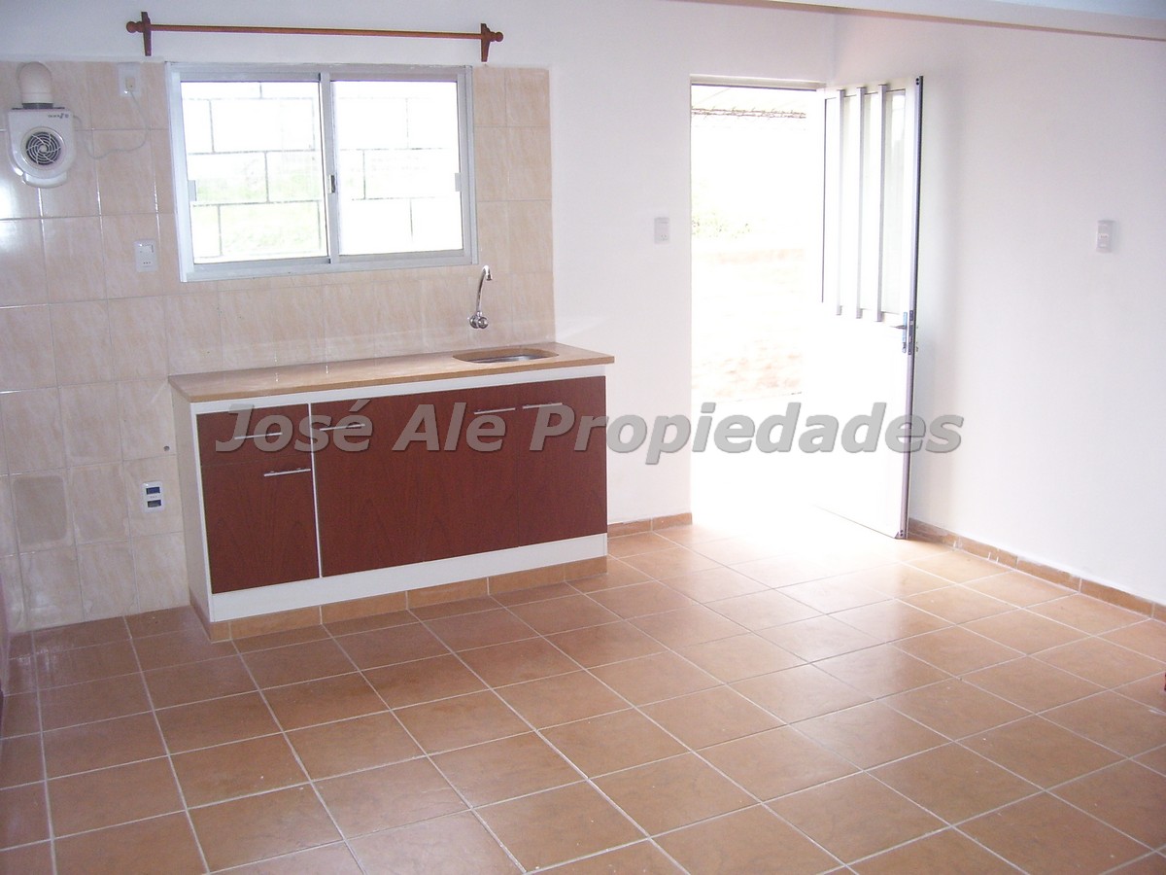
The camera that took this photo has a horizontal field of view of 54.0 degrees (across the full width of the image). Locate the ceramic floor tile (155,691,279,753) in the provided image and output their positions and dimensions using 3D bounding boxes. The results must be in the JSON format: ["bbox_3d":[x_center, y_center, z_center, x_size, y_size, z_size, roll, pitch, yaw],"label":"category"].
[{"bbox_3d":[-1.102,0.860,3.451,0.330,0.010,0.330,-7,13,-26],"label":"ceramic floor tile"}]

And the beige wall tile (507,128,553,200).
[{"bbox_3d":[-0.223,-1.138,4.793,0.200,0.300,0.008,-7,13,-26],"label":"beige wall tile"}]

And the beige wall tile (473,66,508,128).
[{"bbox_3d":[-0.386,-1.391,4.665,0.147,0.236,0.009,-7,13,-26],"label":"beige wall tile"}]

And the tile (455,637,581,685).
[{"bbox_3d":[-0.217,0.763,3.881,0.329,0.010,0.329,-7,13,-26],"label":"tile"}]

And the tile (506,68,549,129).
[{"bbox_3d":[-0.227,-1.400,4.731,0.200,0.236,0.010,-7,13,-26],"label":"tile"}]

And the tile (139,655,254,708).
[{"bbox_3d":[-1.253,0.802,3.745,0.331,0.010,0.331,-7,13,-26],"label":"tile"}]

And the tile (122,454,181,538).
[{"bbox_3d":[-1.608,0.224,4.284,0.200,0.300,0.010,-7,13,-26],"label":"tile"}]

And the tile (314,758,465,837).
[{"bbox_3d":[-0.510,0.949,3.004,0.329,0.010,0.329,-7,13,-26],"label":"tile"}]

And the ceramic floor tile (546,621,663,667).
[{"bbox_3d":[0.083,0.728,4.037,0.331,0.010,0.331,-7,13,-26],"label":"ceramic floor tile"}]

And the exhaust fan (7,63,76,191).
[{"bbox_3d":[-1.833,-1.057,3.876,0.215,0.415,0.150,-7,13,-26],"label":"exhaust fan"}]

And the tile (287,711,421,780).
[{"bbox_3d":[-0.658,0.882,3.281,0.327,0.010,0.327,-7,13,-25],"label":"tile"}]

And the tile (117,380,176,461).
[{"bbox_3d":[-1.624,-0.069,4.261,0.200,0.300,0.010,-7,13,-26],"label":"tile"}]

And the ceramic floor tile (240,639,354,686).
[{"bbox_3d":[-0.962,0.771,3.887,0.330,0.010,0.330,-7,13,-26],"label":"ceramic floor tile"}]

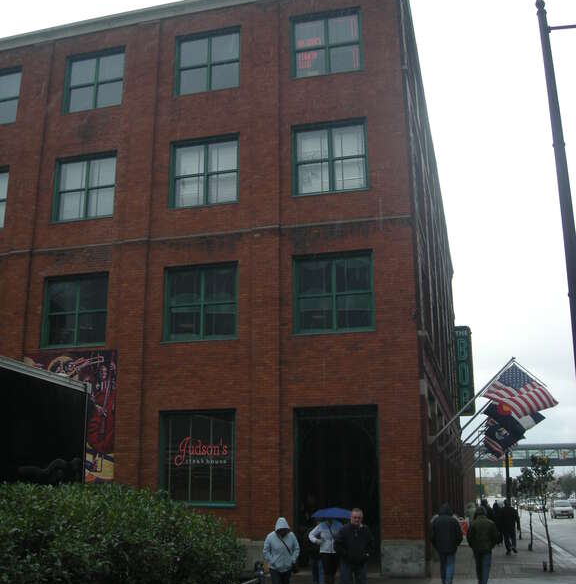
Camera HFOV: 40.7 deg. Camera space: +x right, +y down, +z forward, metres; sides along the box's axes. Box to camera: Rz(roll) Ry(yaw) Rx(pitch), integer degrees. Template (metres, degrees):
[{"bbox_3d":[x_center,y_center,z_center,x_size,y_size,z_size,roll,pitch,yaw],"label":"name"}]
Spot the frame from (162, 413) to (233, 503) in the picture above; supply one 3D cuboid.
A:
[{"bbox_3d":[-2.367,4.418,20.585,2.117,2.468,0.180,-4,-15,13],"label":"frame"}]

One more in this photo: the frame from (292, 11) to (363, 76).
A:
[{"bbox_3d":[1.151,-7.244,22.766,2.052,2.066,0.180,-4,-15,13],"label":"frame"}]

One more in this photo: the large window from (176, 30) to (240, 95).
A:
[{"bbox_3d":[-2.333,-6.764,22.787,2.060,2.080,0.200,-4,-16,14],"label":"large window"}]

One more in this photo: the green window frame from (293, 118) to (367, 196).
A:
[{"bbox_3d":[1.118,-3.623,20.916,2.060,2.080,0.200,-4,-16,14],"label":"green window frame"}]

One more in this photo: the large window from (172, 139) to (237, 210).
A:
[{"bbox_3d":[-2.414,-3.469,22.679,2.099,2.075,0.180,-4,-15,13],"label":"large window"}]

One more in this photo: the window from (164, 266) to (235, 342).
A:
[{"bbox_3d":[-2.346,0.308,20.822,2.060,2.080,0.200,-4,-16,14],"label":"window"}]

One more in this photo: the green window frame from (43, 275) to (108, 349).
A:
[{"bbox_3d":[-5.967,0.548,21.806,2.060,2.080,0.200,-4,-16,14],"label":"green window frame"}]

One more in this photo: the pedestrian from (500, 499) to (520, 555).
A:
[{"bbox_3d":[6.963,7.339,24.300,0.620,1.730,0.650,-5,-16,16],"label":"pedestrian"}]

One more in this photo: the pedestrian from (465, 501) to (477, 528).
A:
[{"bbox_3d":[7.174,9.129,30.575,0.550,1.661,0.420,-4,-15,13],"label":"pedestrian"}]

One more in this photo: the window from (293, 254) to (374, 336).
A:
[{"bbox_3d":[1.245,0.048,20.816,2.138,2.181,0.180,-4,-15,13],"label":"window"}]

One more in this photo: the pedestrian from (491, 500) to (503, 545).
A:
[{"bbox_3d":[8.441,9.347,31.510,0.550,1.712,0.420,-4,-15,13],"label":"pedestrian"}]

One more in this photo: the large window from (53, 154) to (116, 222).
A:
[{"bbox_3d":[-5.973,-3.038,22.792,2.060,2.080,0.200,-4,-16,14],"label":"large window"}]

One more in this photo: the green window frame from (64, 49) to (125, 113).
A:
[{"bbox_3d":[-5.923,-6.443,23.768,2.060,2.080,0.200,-4,-16,14],"label":"green window frame"}]

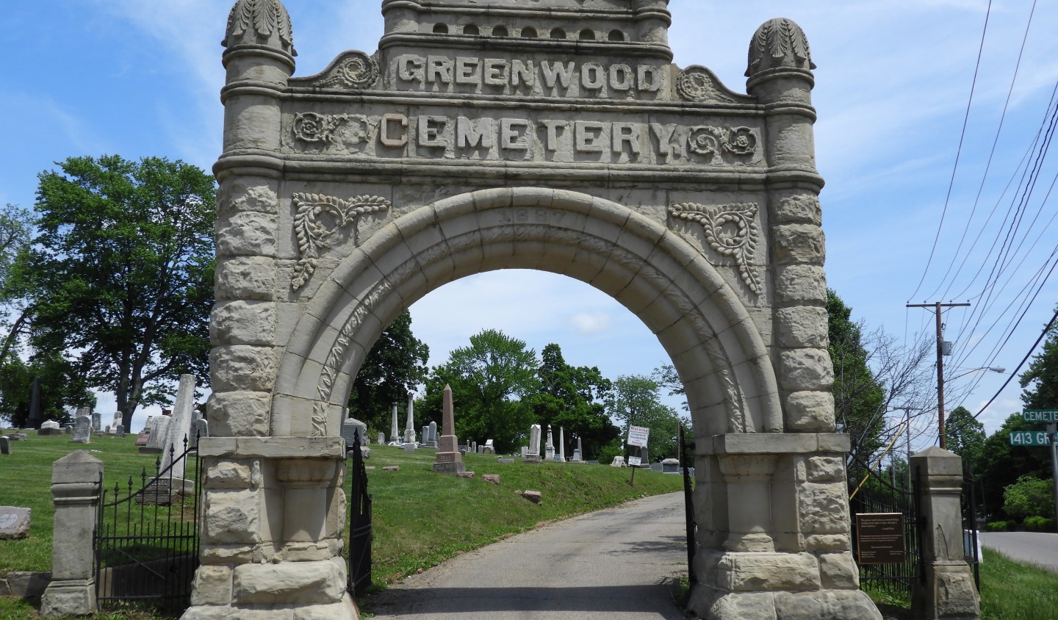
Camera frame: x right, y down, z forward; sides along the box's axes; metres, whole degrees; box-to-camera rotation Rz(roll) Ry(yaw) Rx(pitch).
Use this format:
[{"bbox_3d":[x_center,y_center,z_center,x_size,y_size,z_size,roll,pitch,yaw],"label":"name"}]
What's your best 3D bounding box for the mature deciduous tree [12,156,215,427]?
[{"bbox_3d":[-19.394,-0.767,48.000,10.346,13.312,10.346,0,-8,-6],"label":"mature deciduous tree"}]

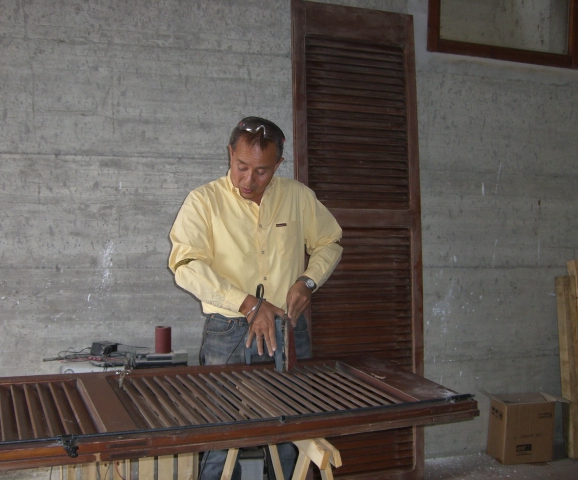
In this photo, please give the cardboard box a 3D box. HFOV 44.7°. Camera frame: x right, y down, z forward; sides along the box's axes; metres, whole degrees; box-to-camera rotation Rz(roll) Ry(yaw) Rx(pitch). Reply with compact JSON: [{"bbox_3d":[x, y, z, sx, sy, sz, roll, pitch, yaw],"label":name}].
[{"bbox_3d":[1.263,1.019,3.819,0.315,0.320,0.190,1,2,-16],"label":"cardboard box"}]

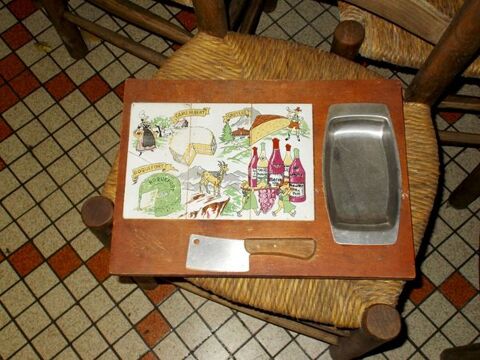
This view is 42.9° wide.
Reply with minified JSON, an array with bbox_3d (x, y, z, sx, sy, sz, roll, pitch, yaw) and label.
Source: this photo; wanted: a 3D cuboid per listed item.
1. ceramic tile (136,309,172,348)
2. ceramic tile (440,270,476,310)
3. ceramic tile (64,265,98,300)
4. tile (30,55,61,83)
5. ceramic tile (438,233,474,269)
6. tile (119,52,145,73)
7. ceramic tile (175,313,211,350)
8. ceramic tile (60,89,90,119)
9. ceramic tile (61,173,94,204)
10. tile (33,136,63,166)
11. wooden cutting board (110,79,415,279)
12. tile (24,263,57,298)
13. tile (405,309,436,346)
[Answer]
[{"bbox_3d":[-0.167,0.288,1.181,0.051,0.008,0.051,-39,74,-11],"label":"ceramic tile"},{"bbox_3d":[0.423,0.215,1.191,0.051,0.008,0.051,-39,74,-11],"label":"ceramic tile"},{"bbox_3d":[-0.316,0.204,1.214,0.051,0.008,0.051,-39,74,-11],"label":"ceramic tile"},{"bbox_3d":[-0.424,-0.239,1.335,0.049,0.008,0.049,-39,75,-11],"label":"tile"},{"bbox_3d":[0.418,0.139,1.186,0.049,0.008,0.049,-39,75,-11],"label":"ceramic tile"},{"bbox_3d":[-0.232,-0.262,1.338,0.049,0.008,0.049,-39,75,-11],"label":"tile"},{"bbox_3d":[-0.089,0.293,1.177,0.051,0.008,0.051,-39,74,-11],"label":"ceramic tile"},{"bbox_3d":[-0.354,-0.163,1.307,0.049,0.008,0.049,-39,75,-11],"label":"ceramic tile"},{"bbox_3d":[-0.340,0.019,1.279,0.051,0.008,0.051,-39,74,-11],"label":"ceramic tile"},{"bbox_3d":[-0.400,-0.058,1.272,0.049,0.008,0.049,-39,75,-11],"label":"tile"},{"bbox_3d":[0.027,-0.007,0.755,0.355,0.018,0.253,0,72,2],"label":"wooden cutting board"},{"bbox_3d":[-0.375,0.190,1.159,0.049,0.009,0.049,-39,75,-11],"label":"tile"},{"bbox_3d":[0.379,0.317,1.306,0.057,0.008,0.057,-39,75,-11],"label":"tile"}]

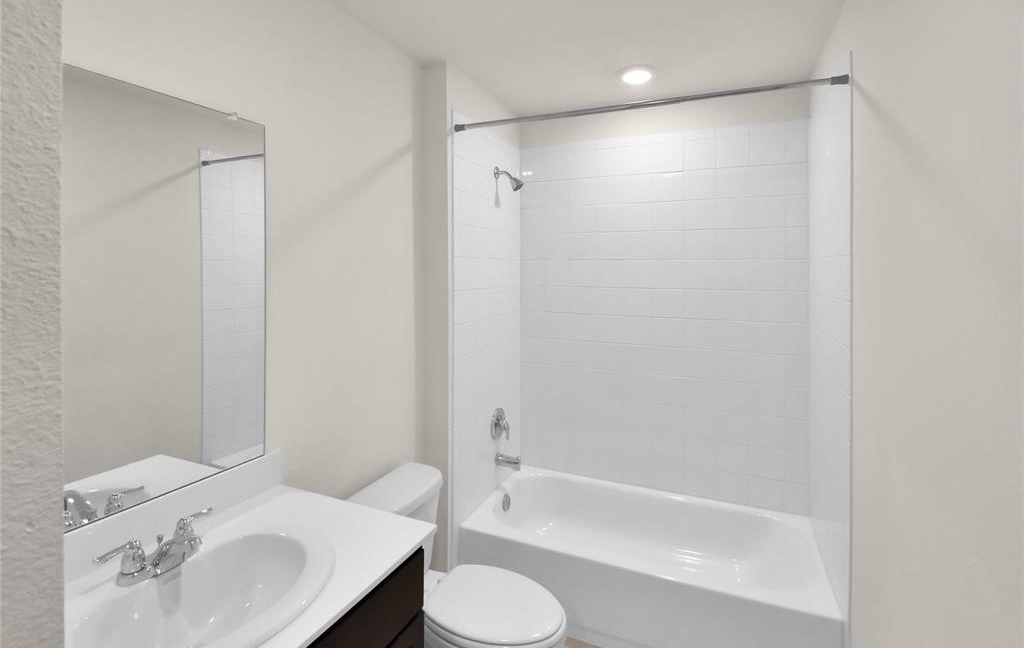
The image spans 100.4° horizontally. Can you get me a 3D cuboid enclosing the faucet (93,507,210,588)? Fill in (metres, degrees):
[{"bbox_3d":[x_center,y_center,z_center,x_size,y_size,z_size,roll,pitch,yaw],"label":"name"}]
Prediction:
[{"bbox_3d":[-0.770,0.515,0.972,0.155,0.095,0.235,1,4,23],"label":"faucet"}]

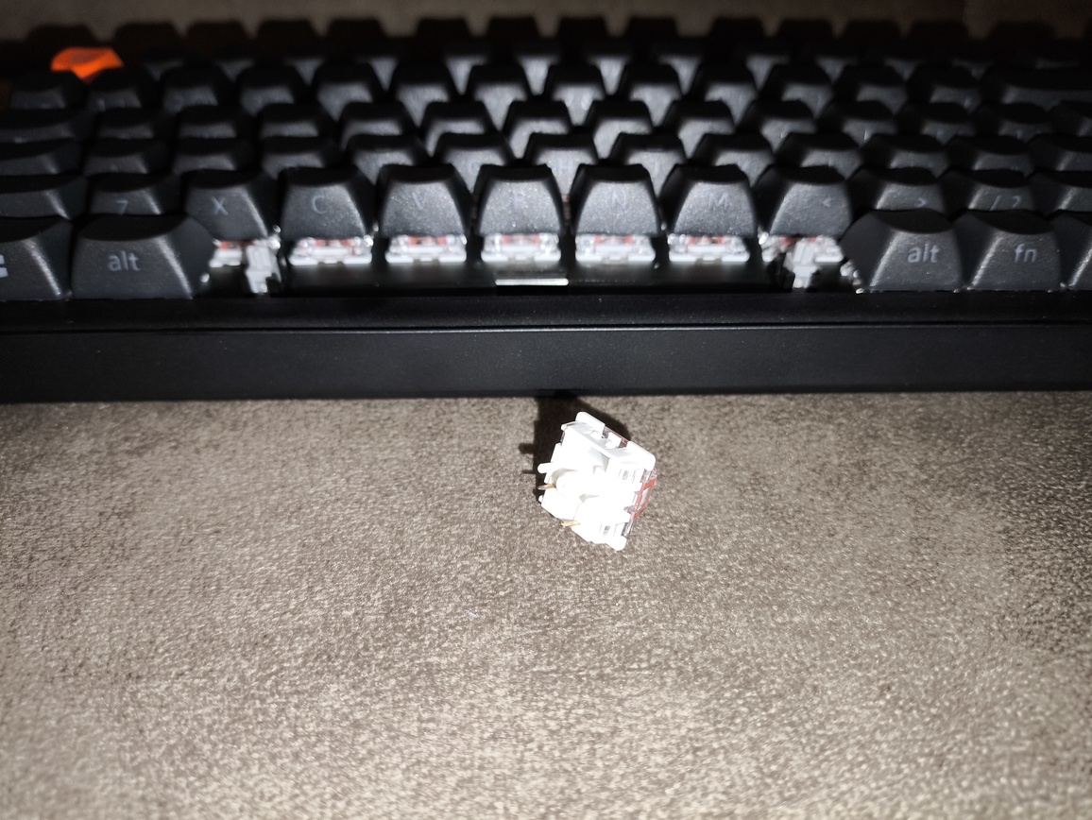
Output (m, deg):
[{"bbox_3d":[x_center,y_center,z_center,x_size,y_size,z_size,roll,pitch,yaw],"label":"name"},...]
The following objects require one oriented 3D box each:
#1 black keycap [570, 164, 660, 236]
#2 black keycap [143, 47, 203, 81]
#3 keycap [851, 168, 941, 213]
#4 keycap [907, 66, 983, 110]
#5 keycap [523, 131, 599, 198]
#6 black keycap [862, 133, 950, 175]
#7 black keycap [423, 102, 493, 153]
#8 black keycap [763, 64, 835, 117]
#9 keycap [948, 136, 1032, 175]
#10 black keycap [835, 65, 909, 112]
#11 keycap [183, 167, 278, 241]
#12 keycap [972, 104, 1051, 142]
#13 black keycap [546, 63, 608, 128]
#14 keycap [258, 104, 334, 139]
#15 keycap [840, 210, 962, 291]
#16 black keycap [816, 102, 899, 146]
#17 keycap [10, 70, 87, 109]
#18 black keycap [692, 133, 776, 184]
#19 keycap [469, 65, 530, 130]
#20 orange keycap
[{"bbox_3d":[0.013,-0.043,0.156,0.018,0.010,0.018,-1,40,-1],"label":"black keycap"},{"bbox_3d":[-0.102,-0.092,0.213,0.018,0.011,0.018,-1,40,-1],"label":"black keycap"},{"bbox_3d":[0.070,-0.044,0.157,0.018,0.010,0.018,-1,40,-1],"label":"keycap"},{"bbox_3d":[0.102,-0.081,0.201,0.018,0.011,0.018,-1,40,-1],"label":"keycap"},{"bbox_3d":[0.004,-0.055,0.170,0.018,0.009,0.018,-1,40,-1],"label":"keycap"},{"bbox_3d":[0.079,-0.056,0.172,0.018,0.009,0.018,-1,40,-1],"label":"black keycap"},{"bbox_3d":[-0.020,-0.067,0.185,0.018,0.008,0.018,-1,41,-1],"label":"black keycap"},{"bbox_3d":[0.064,-0.081,0.203,0.018,0.011,0.018,-1,40,-1],"label":"black keycap"},{"bbox_3d":[0.098,-0.056,0.176,0.018,0.009,0.018,-1,40,-1],"label":"keycap"},{"bbox_3d":[0.082,-0.081,0.201,0.018,0.010,0.018,-1,41,-1],"label":"black keycap"},{"bbox_3d":[-0.062,-0.042,0.155,0.018,0.009,0.018,-1,41,-2],"label":"keycap"},{"bbox_3d":[0.112,-0.068,0.190,0.018,0.009,0.018,-1,41,-2],"label":"keycap"},{"bbox_3d":[0.008,-0.081,0.199,0.018,0.010,0.018,-1,41,-1],"label":"black keycap"},{"bbox_3d":[-0.058,-0.067,0.186,0.018,0.009,0.018,-1,40,-1],"label":"keycap"},{"bbox_3d":[0.066,-0.031,0.144,0.018,0.009,0.018,-1,41,-2],"label":"keycap"},{"bbox_3d":[0.074,-0.068,0.188,0.018,0.009,0.018,-1,41,-2],"label":"black keycap"},{"bbox_3d":[-0.121,-0.077,0.197,0.018,0.010,0.018,-1,41,-1],"label":"keycap"},{"bbox_3d":[0.042,-0.056,0.174,0.018,0.009,0.018,-1,40,-1],"label":"black keycap"},{"bbox_3d":[-0.012,-0.080,0.198,0.018,0.011,0.018,-1,40,-1],"label":"keycap"},{"bbox_3d":[-0.124,-0.093,0.219,0.018,0.011,0.018,-1,40,-1],"label":"orange keycap"}]

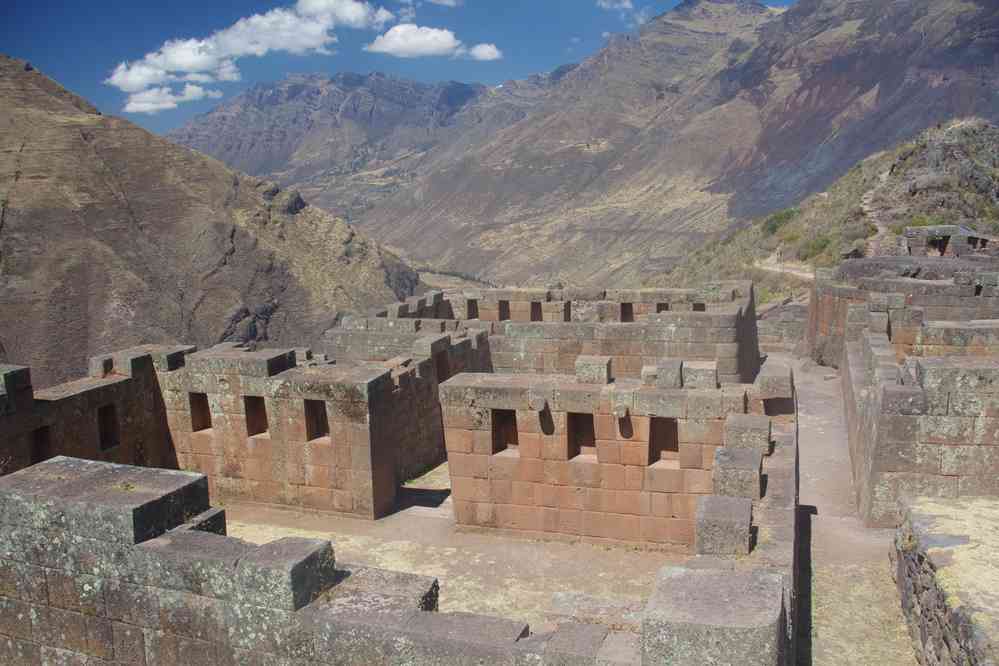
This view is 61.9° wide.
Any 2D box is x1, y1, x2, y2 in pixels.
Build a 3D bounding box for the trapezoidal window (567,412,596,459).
[{"bbox_3d":[1.260,1.491,12.345,0.446,0.735,0.372,1,12,20],"label":"trapezoidal window"}]

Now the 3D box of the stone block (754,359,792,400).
[{"bbox_3d":[3.840,0.656,11.669,0.490,0.304,0.833,1,12,20],"label":"stone block"}]

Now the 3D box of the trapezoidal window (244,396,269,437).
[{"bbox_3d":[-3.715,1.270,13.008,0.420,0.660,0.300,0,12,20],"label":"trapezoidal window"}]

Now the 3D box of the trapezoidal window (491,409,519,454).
[{"bbox_3d":[0.120,1.367,11.692,0.420,0.670,0.310,0,12,20],"label":"trapezoidal window"}]

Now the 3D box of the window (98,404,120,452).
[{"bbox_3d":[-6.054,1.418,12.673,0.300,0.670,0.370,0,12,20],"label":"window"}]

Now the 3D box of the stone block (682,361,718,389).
[{"bbox_3d":[2.913,0.609,12.029,0.480,0.289,0.451,1,12,20],"label":"stone block"}]

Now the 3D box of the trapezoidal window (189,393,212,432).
[{"bbox_3d":[-5.118,1.350,14.608,0.461,0.720,0.372,1,12,22],"label":"trapezoidal window"}]

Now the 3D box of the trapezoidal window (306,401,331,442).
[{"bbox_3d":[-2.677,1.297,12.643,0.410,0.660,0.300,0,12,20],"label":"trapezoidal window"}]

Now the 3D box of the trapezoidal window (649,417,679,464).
[{"bbox_3d":[2.386,1.505,11.930,0.451,0.730,0.372,1,12,20],"label":"trapezoidal window"}]

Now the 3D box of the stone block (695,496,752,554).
[{"bbox_3d":[2.780,2.381,10.281,0.637,0.431,0.745,1,12,20],"label":"stone block"}]

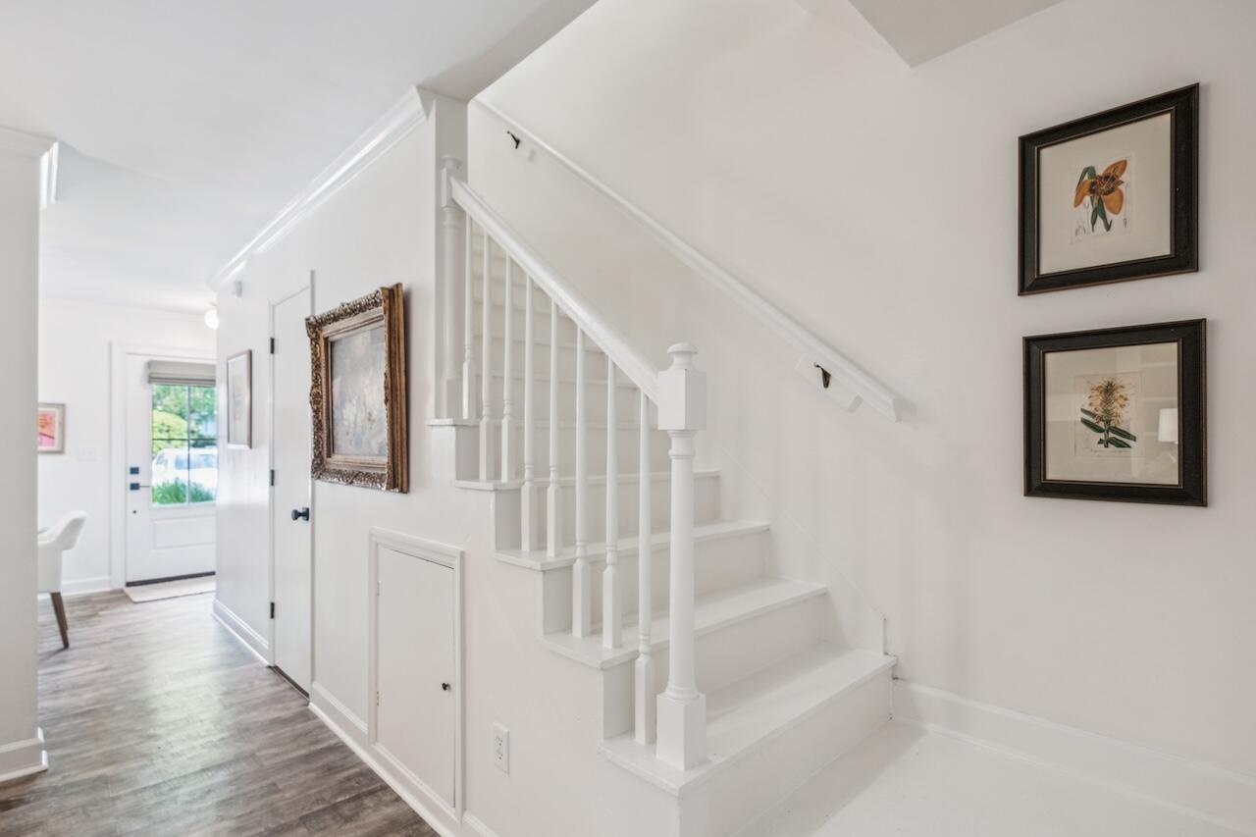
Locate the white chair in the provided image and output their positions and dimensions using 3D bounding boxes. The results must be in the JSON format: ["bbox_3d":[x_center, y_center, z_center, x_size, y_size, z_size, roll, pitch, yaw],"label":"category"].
[{"bbox_3d":[-3.800,1.020,3.490,0.610,0.820,0.600,1,-1,-45],"label":"white chair"}]

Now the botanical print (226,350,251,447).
[{"bbox_3d":[-2.610,-0.116,3.745,0.600,0.622,0.028,-1,-1,43],"label":"botanical print"}]

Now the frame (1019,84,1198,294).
[{"bbox_3d":[1.297,-0.604,1.531,0.375,0.467,0.030,-1,-1,43],"label":"frame"}]

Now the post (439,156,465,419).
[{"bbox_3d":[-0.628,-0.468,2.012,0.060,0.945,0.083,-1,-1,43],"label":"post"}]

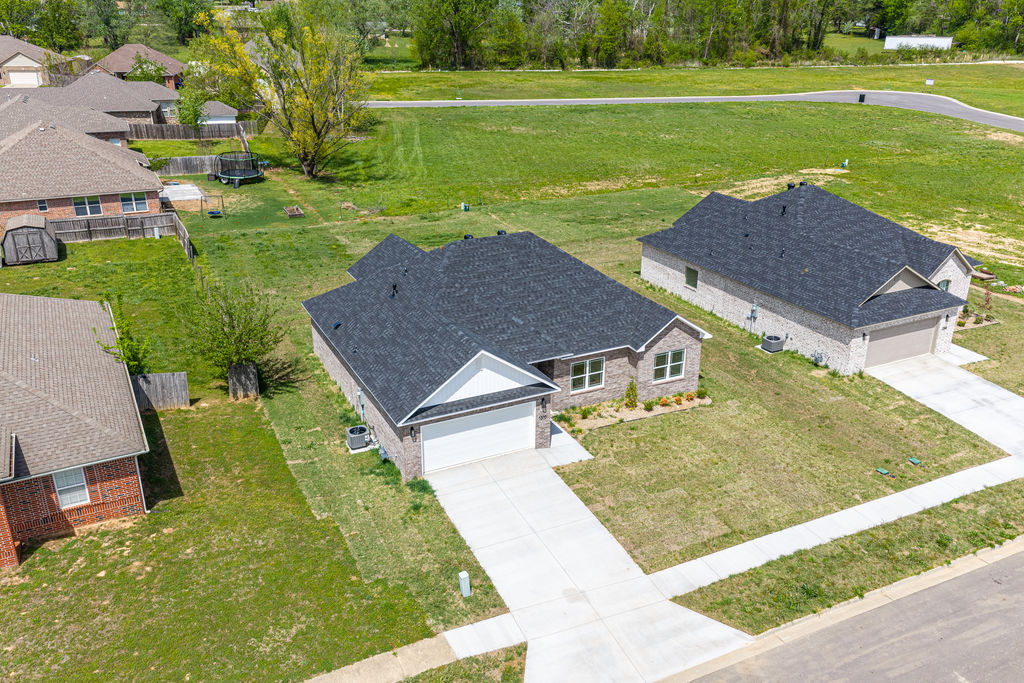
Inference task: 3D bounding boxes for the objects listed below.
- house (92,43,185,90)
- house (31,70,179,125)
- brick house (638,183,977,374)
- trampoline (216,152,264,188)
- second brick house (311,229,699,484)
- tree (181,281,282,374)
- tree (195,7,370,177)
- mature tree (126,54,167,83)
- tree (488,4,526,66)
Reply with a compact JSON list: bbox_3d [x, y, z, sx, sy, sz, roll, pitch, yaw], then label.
[{"bbox_3d":[-59.243,-43.492,126.000,15.000,6.600,14.000,-10,24,-24],"label":"house"},{"bbox_3d":[-53.623,-32.338,105.939,18.000,6.500,16.500,-11,24,-25],"label":"house"},{"bbox_3d":[18.752,-6.187,49.183,15.500,7.000,21.000,-10,24,-23],"label":"brick house"},{"bbox_3d":[-26.588,-16.820,77.827,4.500,2.750,4.500,-11,24,-25],"label":"trampoline"},{"bbox_3d":[-1.468,-2.283,40.355,15.950,6.800,20.000,-11,24,-25],"label":"second brick house"},{"bbox_3d":[-13.053,-0.256,36.992,4.900,5.480,4.800,-11,24,-25],"label":"tree"},{"bbox_3d":[-22.493,-24.091,78.065,16.500,15.950,16.000,-11,24,-25],"label":"tree"},{"bbox_3d":[-53.225,-39.154,117.104,5.800,6.000,5.600,-11,24,-25],"label":"mature tree"},{"bbox_3d":[-1.189,-78.450,205.167,9.800,15.400,9.500,0,22,0],"label":"tree"}]

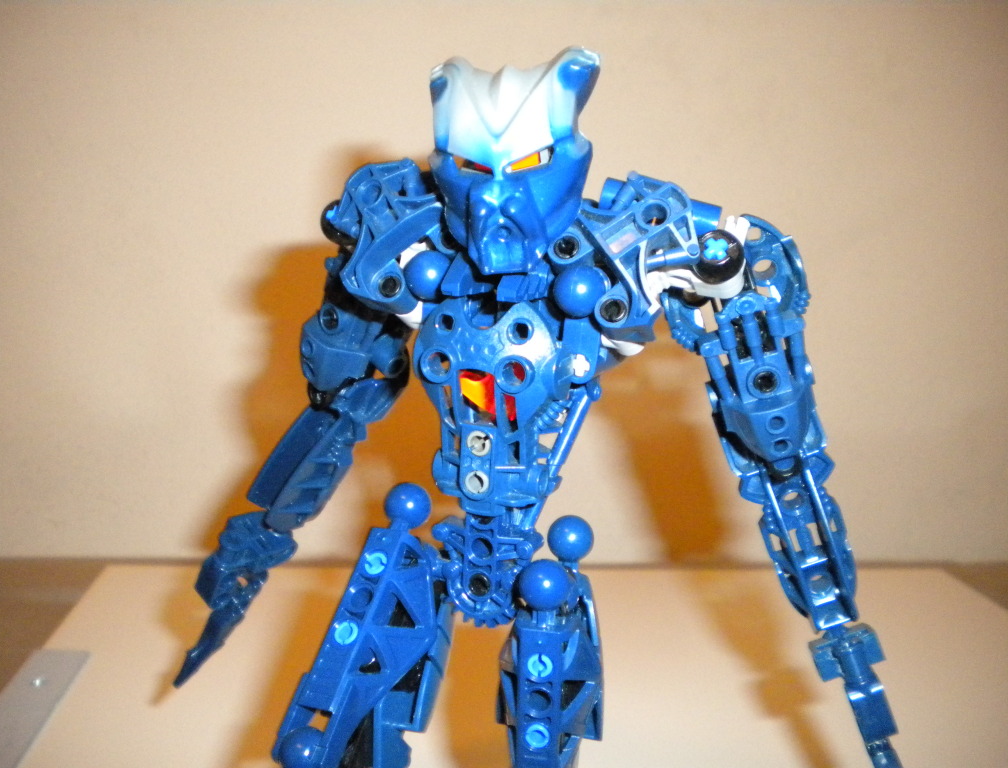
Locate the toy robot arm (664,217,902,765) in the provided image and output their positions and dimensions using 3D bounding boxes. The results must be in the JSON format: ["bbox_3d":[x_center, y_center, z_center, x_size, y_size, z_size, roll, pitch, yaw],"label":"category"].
[{"bbox_3d":[0.070,0.034,0.235,0.031,0.144,0.027,-14,11,17],"label":"toy robot arm"}]

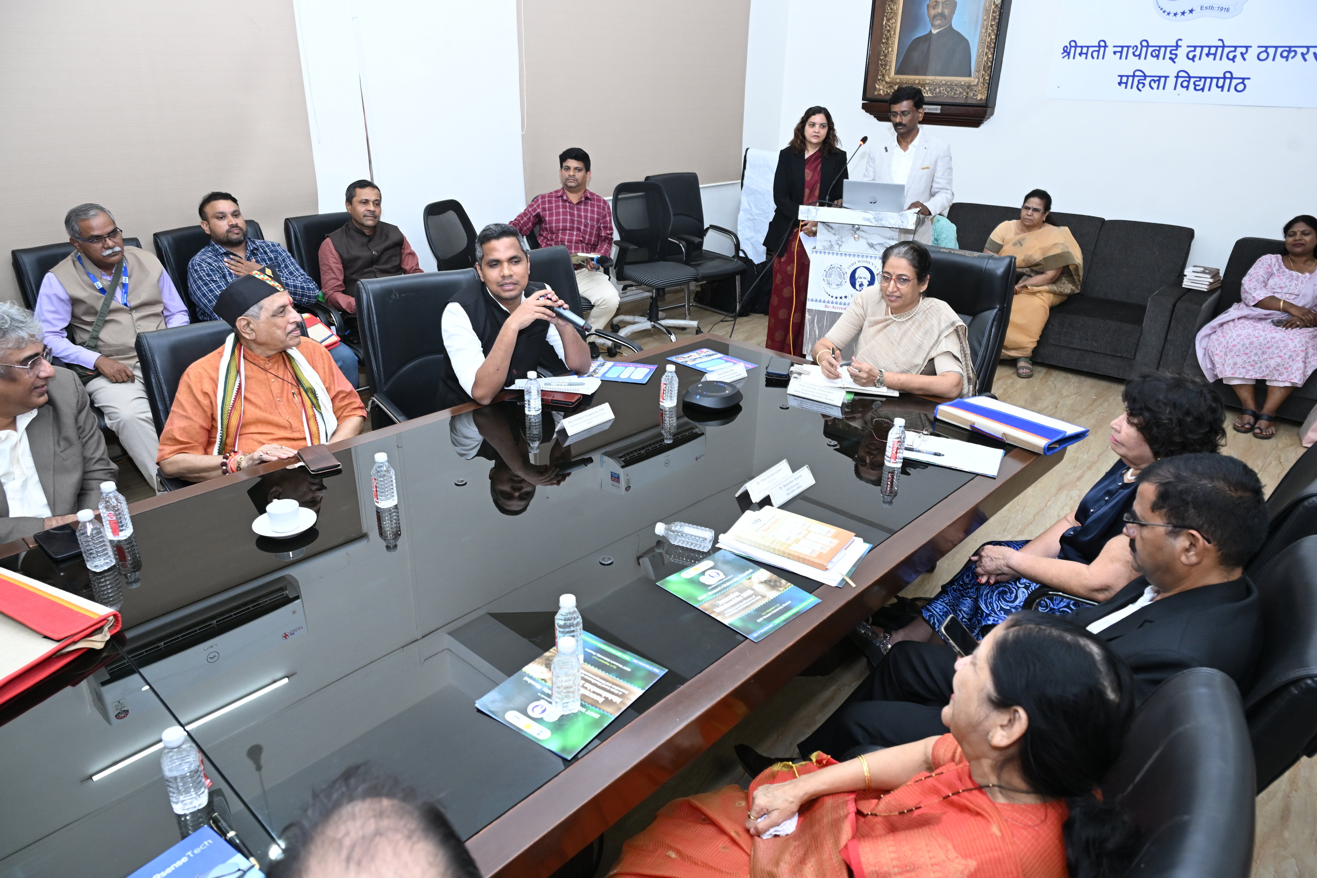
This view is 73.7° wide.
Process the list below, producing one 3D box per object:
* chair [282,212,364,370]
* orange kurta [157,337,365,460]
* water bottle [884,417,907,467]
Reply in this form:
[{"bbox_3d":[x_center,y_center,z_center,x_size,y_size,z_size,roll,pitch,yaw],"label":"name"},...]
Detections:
[{"bbox_3d":[-1.599,-0.692,4.852,0.660,1.020,0.600,20,29,38],"label":"chair"},{"bbox_3d":[-1.166,0.041,2.601,0.560,0.580,0.420,-19,30,-40],"label":"orange kurta"},{"bbox_3d":[0.670,0.010,2.466,0.057,0.134,0.057,20,29,38],"label":"water bottle"}]

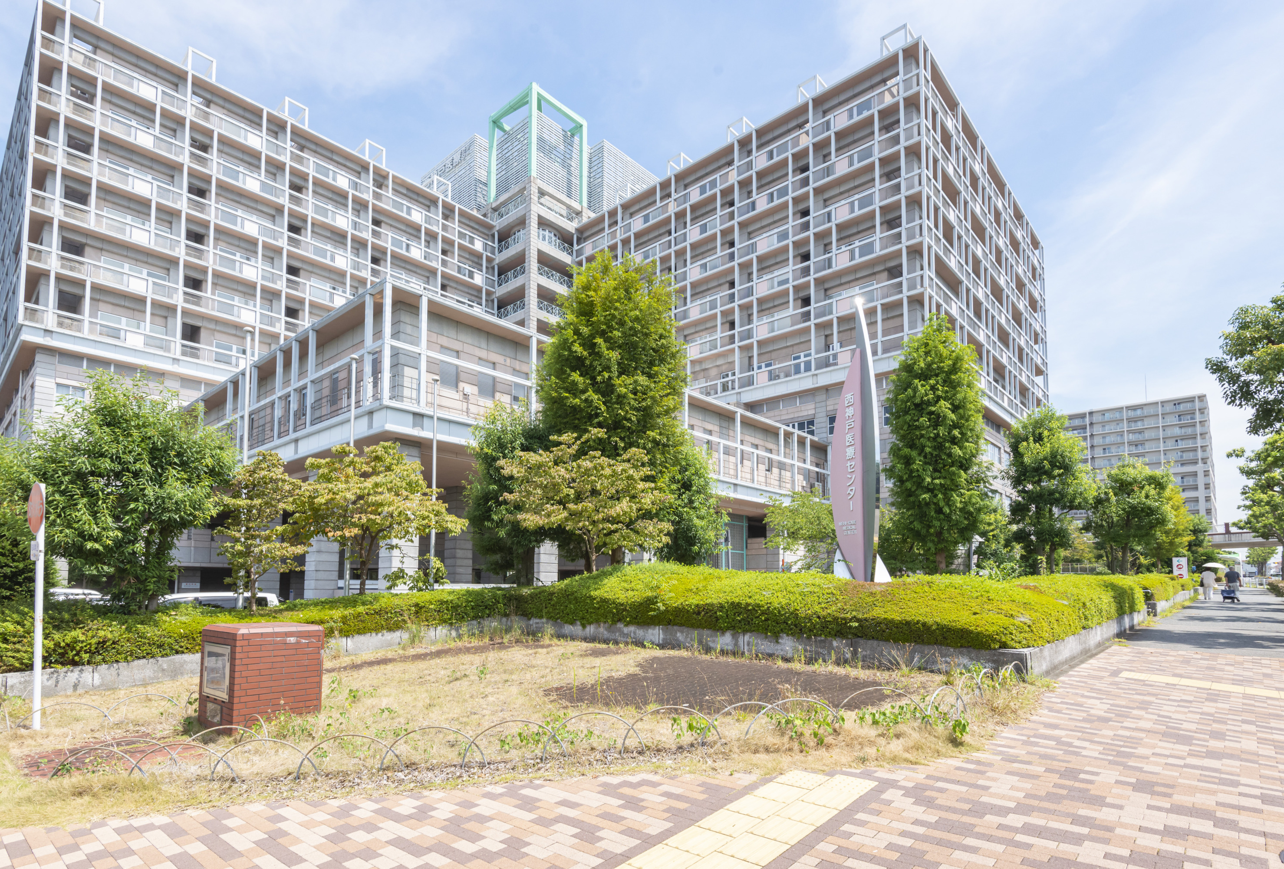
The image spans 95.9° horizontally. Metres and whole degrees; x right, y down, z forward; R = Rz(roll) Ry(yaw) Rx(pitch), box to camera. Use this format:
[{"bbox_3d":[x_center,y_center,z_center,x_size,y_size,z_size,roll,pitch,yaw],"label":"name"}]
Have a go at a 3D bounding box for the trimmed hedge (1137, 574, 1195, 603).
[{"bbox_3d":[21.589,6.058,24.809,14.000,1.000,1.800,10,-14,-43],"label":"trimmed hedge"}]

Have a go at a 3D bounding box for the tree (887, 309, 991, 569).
[{"bbox_3d":[7.938,0.833,15.553,2.433,8.673,2.433,0,-10,0],"label":"tree"}]

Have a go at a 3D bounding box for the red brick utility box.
[{"bbox_3d":[-4.508,2.776,6.945,1.000,1.120,0.890,-8,-13,37],"label":"red brick utility box"}]

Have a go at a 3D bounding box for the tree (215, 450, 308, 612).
[{"bbox_3d":[-7.807,2.422,11.866,1.617,4.220,1.617,0,-10,0],"label":"tree"}]

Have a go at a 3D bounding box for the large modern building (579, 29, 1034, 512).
[{"bbox_3d":[19.907,-5.375,67.887,38.753,41.034,40.200,-7,-10,44],"label":"large modern building"}]

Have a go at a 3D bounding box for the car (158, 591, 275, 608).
[{"bbox_3d":[-16.523,6.730,21.866,4.500,1.540,1.720,9,-14,-43],"label":"car"}]

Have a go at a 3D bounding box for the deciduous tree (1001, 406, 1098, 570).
[{"bbox_3d":[16.334,2.874,23.214,3.063,8.227,3.063,0,-10,0],"label":"deciduous tree"}]

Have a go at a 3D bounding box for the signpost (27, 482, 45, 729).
[{"bbox_3d":[-6.911,1.954,6.600,0.600,2.800,0.150,-2,-4,31],"label":"signpost"}]

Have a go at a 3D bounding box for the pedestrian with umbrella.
[{"bbox_3d":[25.557,6.623,26.000,0.800,1.720,0.850,7,-10,-44],"label":"pedestrian with umbrella"}]

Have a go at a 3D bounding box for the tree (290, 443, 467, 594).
[{"bbox_3d":[-6.358,2.091,14.000,3.700,3.750,3.300,0,-7,0],"label":"tree"}]

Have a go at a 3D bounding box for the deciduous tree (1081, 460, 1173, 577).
[{"bbox_3d":[20.176,3.710,24.000,3.000,5.100,2.900,0,-7,0],"label":"deciduous tree"}]

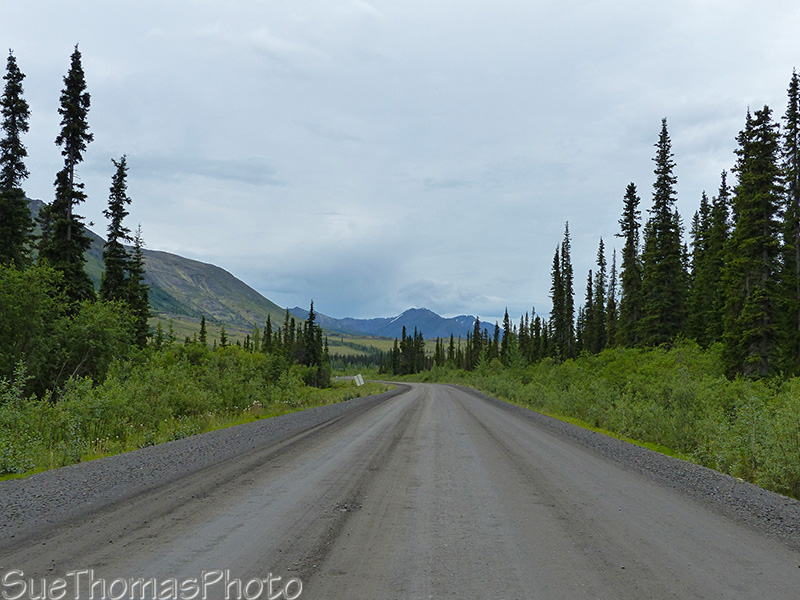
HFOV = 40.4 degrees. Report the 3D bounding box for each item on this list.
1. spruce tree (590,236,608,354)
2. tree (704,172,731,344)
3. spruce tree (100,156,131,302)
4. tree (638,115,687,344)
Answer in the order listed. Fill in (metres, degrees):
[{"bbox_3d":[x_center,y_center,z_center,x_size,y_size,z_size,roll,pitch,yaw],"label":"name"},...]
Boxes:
[{"bbox_3d":[15.061,-0.127,82.245,1.450,9.100,1.450,0,-3,0],"label":"spruce tree"},{"bbox_3d":[16.954,-1.688,58.279,1.750,10.390,1.750,0,-3,0],"label":"tree"},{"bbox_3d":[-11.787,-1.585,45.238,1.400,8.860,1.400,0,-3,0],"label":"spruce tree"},{"bbox_3d":[13.533,-3.074,56.345,2.600,12.820,2.600,0,-3,0],"label":"tree"}]

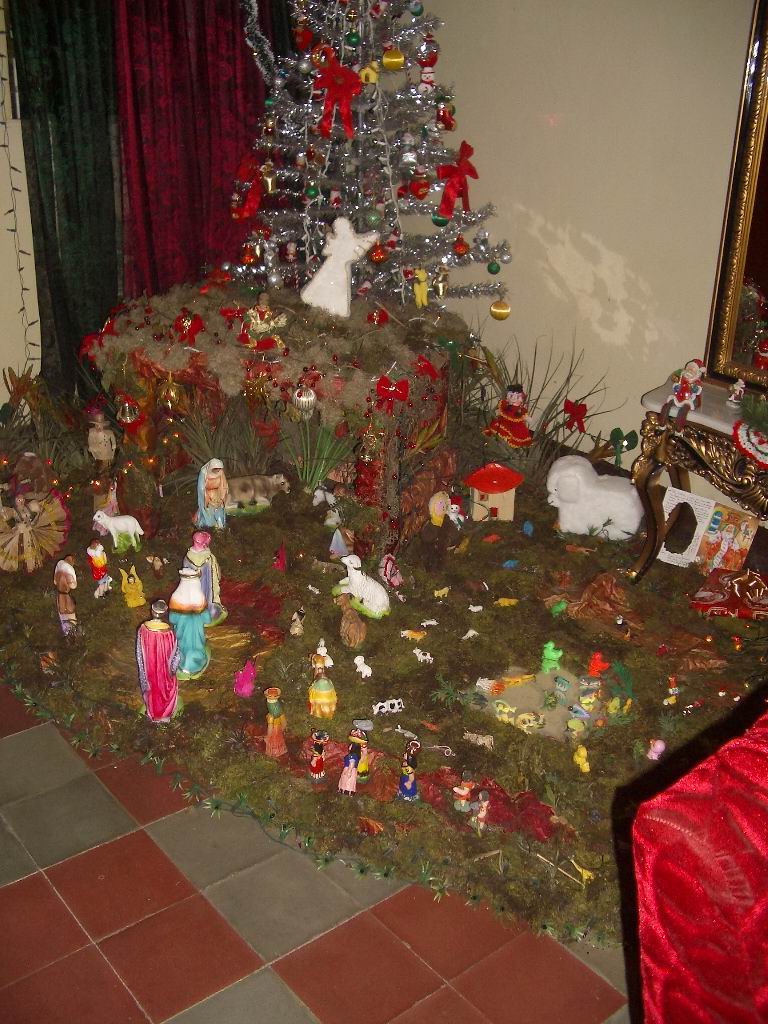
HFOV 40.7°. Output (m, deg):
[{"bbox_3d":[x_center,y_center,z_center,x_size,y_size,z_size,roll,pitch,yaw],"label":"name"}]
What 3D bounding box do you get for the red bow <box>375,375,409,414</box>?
[{"bbox_3d":[0.024,-0.384,3.380,0.103,0.117,0.040,4,23,0],"label":"red bow"}]

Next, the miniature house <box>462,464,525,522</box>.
[{"bbox_3d":[0.412,-0.088,3.915,0.235,0.204,0.235,3,23,-3],"label":"miniature house"}]

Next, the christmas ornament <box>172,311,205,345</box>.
[{"bbox_3d":[-0.689,-0.650,3.650,0.103,0.105,0.045,2,-7,-5],"label":"christmas ornament"}]

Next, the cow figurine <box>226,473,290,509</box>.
[{"bbox_3d":[-0.486,-0.080,3.841,0.283,0.138,0.100,-3,24,-15],"label":"cow figurine"}]

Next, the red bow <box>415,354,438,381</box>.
[{"bbox_3d":[0.145,-0.493,3.530,0.088,0.092,0.050,-2,23,-13],"label":"red bow"}]

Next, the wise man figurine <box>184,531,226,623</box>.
[{"bbox_3d":[-0.542,0.200,3.159,0.118,0.290,0.115,4,23,1],"label":"wise man figurine"}]

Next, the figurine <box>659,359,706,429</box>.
[{"bbox_3d":[0.988,-0.389,3.420,0.130,0.240,0.125,19,27,32],"label":"figurine"}]

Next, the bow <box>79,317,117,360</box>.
[{"bbox_3d":[-0.983,-0.595,3.550,0.104,0.132,0.060,17,17,27],"label":"bow"}]

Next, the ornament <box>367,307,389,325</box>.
[{"bbox_3d":[-0.025,-0.755,3.980,0.086,0.065,0.060,3,23,-1],"label":"ornament"}]

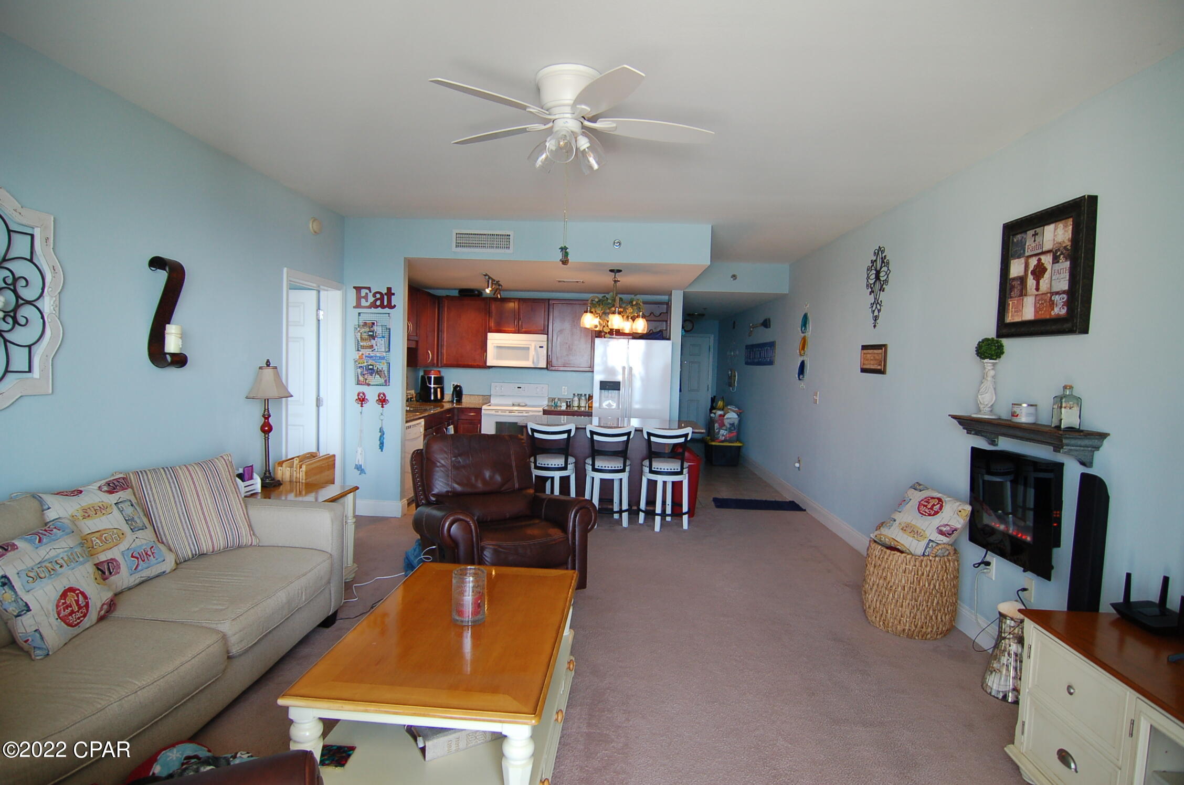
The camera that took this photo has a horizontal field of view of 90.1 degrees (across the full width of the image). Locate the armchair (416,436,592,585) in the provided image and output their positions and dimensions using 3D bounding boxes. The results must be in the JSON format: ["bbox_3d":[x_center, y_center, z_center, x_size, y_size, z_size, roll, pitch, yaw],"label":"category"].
[{"bbox_3d":[-0.631,0.795,4.069,1.010,0.950,0.950,0,4,-28],"label":"armchair"}]

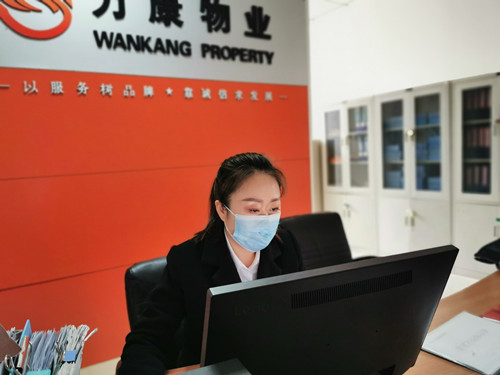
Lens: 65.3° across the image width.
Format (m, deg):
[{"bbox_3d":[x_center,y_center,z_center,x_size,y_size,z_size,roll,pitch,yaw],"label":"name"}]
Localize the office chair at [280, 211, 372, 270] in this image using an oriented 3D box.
[{"bbox_3d":[0.450,0.610,1.801,0.620,0.910,0.620,-6,6,-28],"label":"office chair"}]

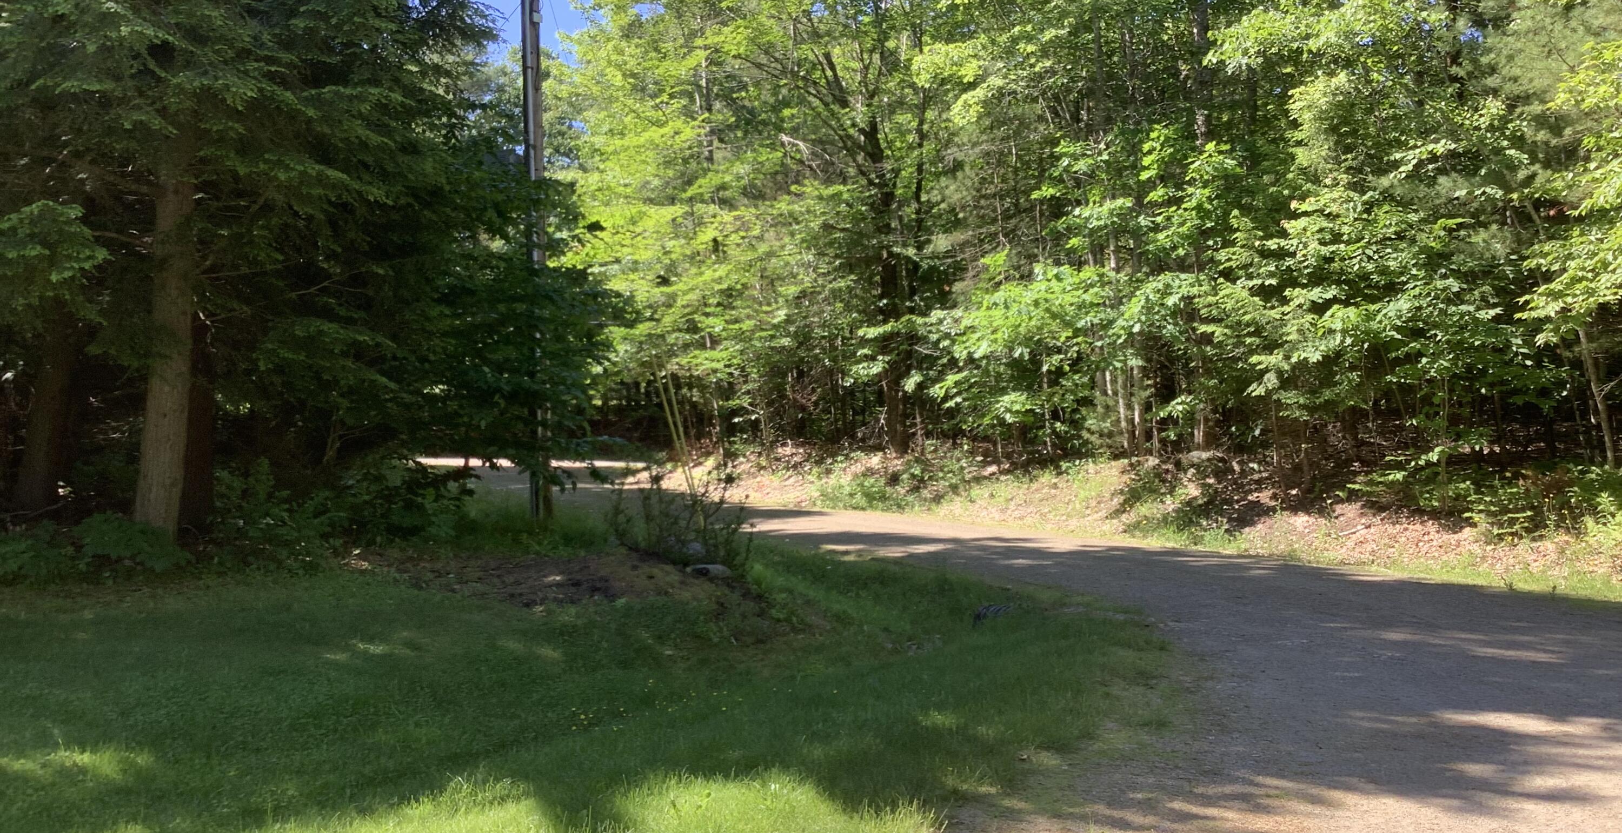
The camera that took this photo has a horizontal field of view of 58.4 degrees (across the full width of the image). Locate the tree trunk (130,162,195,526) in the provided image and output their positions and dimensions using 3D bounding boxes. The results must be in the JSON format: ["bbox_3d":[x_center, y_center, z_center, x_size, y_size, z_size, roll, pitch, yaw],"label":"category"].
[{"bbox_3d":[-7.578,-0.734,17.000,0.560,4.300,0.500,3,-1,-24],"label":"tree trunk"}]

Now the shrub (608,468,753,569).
[{"bbox_3d":[-1.297,1.018,14.500,1.400,1.020,1.200,-1,-1,-5],"label":"shrub"}]

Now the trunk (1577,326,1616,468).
[{"bbox_3d":[9.187,-0.230,17.000,0.200,1.680,0.160,-12,-1,28],"label":"trunk"}]

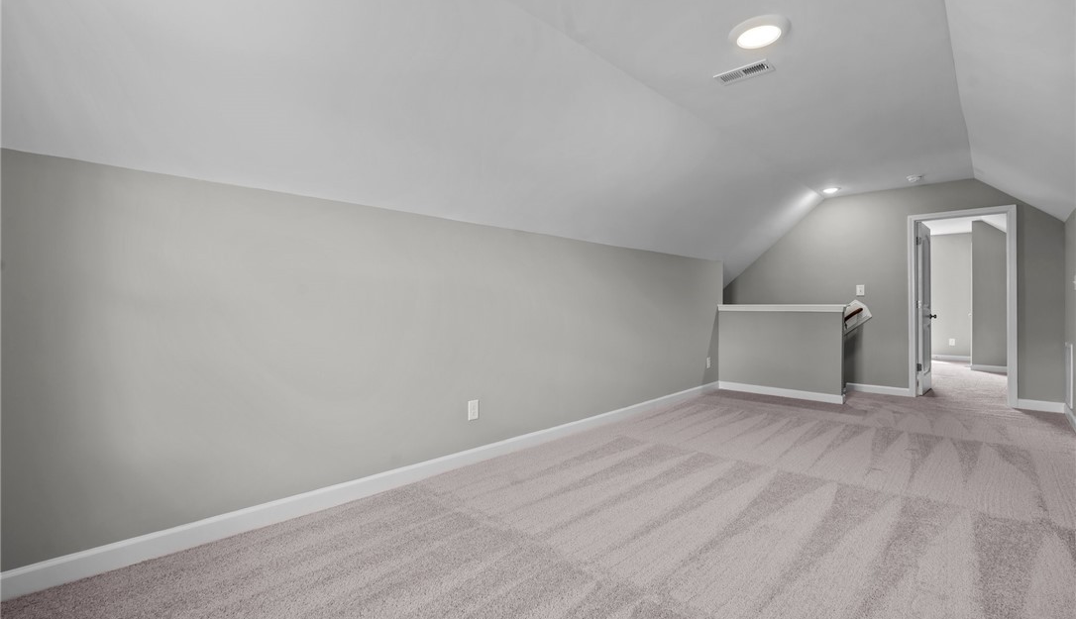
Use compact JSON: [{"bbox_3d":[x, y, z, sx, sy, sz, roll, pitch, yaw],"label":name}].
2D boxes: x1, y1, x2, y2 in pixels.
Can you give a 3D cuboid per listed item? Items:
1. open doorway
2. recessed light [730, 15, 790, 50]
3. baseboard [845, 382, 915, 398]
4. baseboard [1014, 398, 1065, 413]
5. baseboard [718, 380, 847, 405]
[{"bbox_3d":[4.692,-0.030,5.315,0.901,2.114,0.150,0,0,44],"label":"open doorway"},{"bbox_3d":[1.126,-1.395,2.431,0.285,0.027,0.285,0,0,0],"label":"recessed light"},{"bbox_3d":[4.134,0.978,5.838,0.637,0.100,0.020,0,0,44],"label":"baseboard"},{"bbox_3d":[5.096,0.977,4.842,0.330,0.100,0.020,0,0,44],"label":"baseboard"},{"bbox_3d":[2.843,0.982,5.703,1.381,0.100,0.020,0,0,44],"label":"baseboard"}]

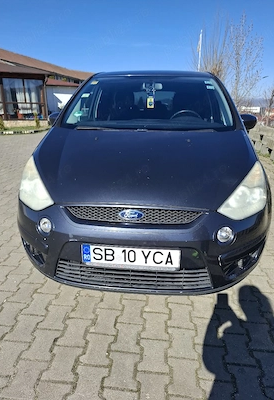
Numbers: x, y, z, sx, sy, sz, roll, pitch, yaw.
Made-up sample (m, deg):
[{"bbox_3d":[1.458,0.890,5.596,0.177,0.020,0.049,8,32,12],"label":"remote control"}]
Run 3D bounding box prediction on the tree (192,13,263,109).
[{"bbox_3d":[5.176,-7.208,15.497,4.120,6.350,3.800,2,18,5],"label":"tree"}]

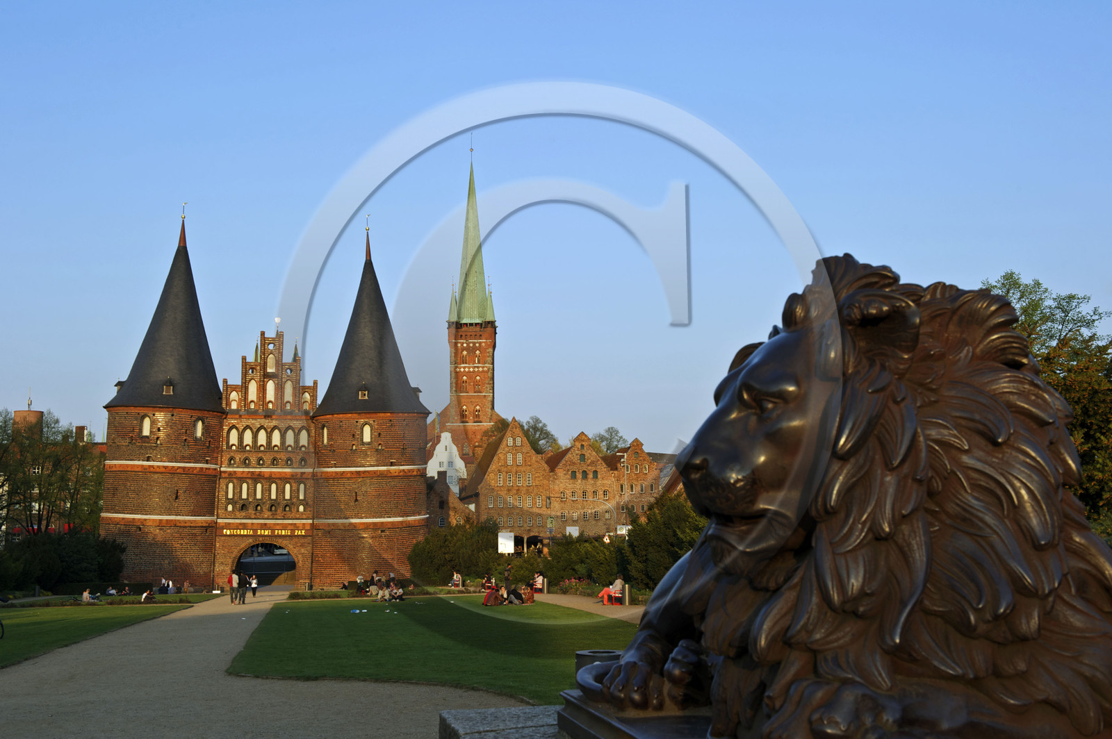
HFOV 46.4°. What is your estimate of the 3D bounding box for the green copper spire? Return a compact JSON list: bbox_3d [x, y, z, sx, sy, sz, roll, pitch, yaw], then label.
[{"bbox_3d":[-22.357,-33.688,349.267,11.500,45.690,11.500,0,-9,0],"label":"green copper spire"}]

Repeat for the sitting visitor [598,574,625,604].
[{"bbox_3d":[2.373,9.432,55.500,1.100,1.310,0.500,-2,-9,10],"label":"sitting visitor"}]

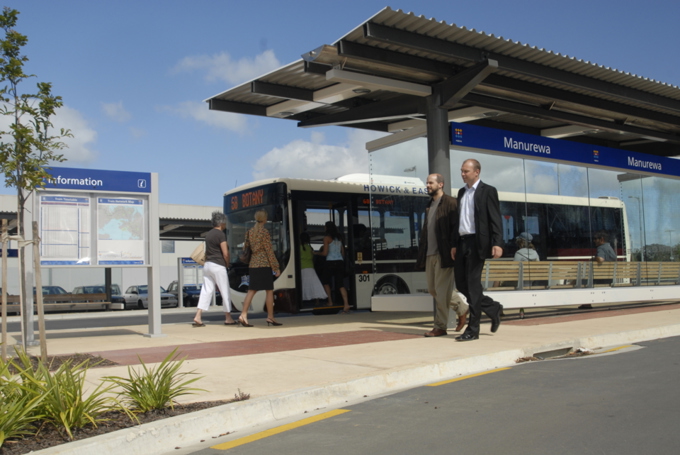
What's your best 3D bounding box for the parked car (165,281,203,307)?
[{"bbox_3d":[-8.550,3.891,39.008,1.740,1.670,4.300,2,-6,-35],"label":"parked car"}]

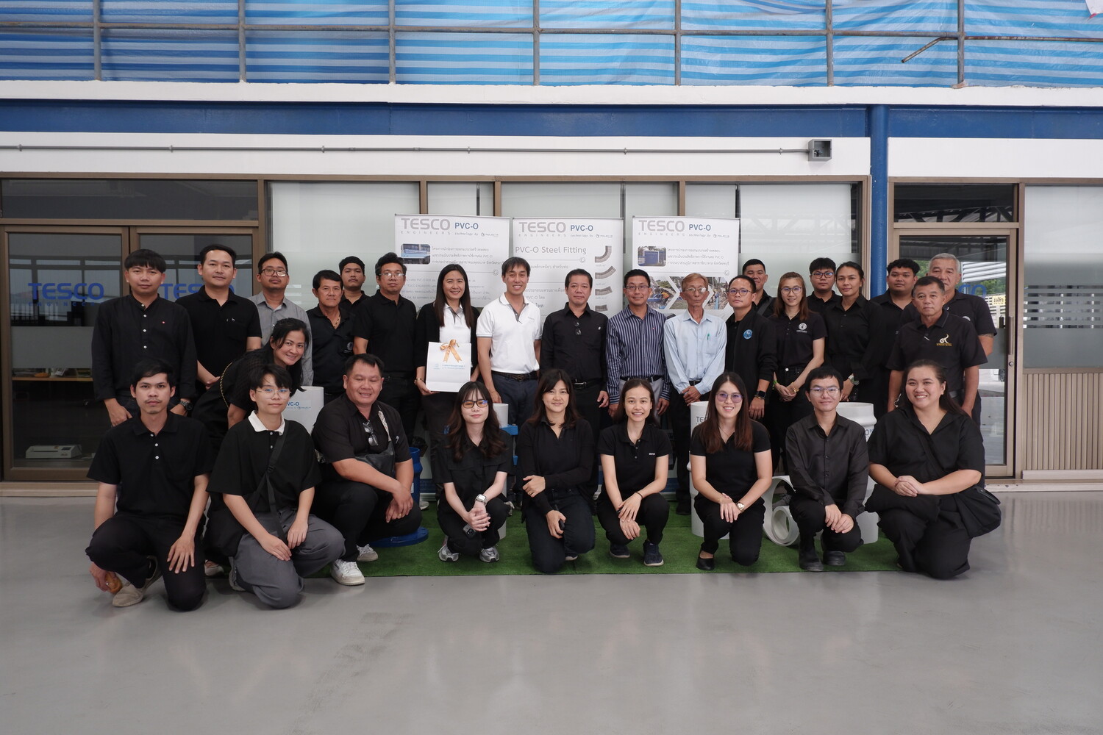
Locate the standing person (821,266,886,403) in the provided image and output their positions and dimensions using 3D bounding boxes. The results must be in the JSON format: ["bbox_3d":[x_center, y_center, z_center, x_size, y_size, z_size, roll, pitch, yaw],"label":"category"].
[{"bbox_3d":[1.869,0.162,4.930,0.450,1.650,0.310,1,2,23],"label":"standing person"}]

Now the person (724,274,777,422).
[{"bbox_3d":[1.365,0.176,5.520,0.470,1.644,0.320,1,2,30],"label":"person"}]

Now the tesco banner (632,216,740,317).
[{"bbox_3d":[0.982,-0.060,5.800,0.810,2.050,0.140,0,1,-6],"label":"tesco banner"}]

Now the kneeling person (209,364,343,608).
[{"bbox_3d":[-1.268,0.511,3.740,0.590,1.056,0.620,0,1,-14],"label":"kneeling person"}]

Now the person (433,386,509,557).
[{"bbox_3d":[-0.429,0.542,4.335,0.430,0.925,0.620,0,1,-3],"label":"person"}]

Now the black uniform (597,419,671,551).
[{"bbox_3d":[0.457,0.639,4.400,0.430,0.670,0.520,0,1,6],"label":"black uniform"}]

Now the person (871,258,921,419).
[{"bbox_3d":[2.347,0.132,5.350,0.480,1.735,0.310,0,1,12],"label":"person"}]

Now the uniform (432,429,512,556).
[{"bbox_3d":[-0.440,0.655,4.400,0.440,0.670,0.550,0,1,-3],"label":"uniform"}]

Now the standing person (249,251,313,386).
[{"bbox_3d":[-1.770,0.117,5.154,0.460,1.735,0.300,0,1,-12],"label":"standing person"}]

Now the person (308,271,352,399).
[{"bbox_3d":[-1.386,0.187,5.036,0.470,1.600,0.300,0,1,-14],"label":"person"}]

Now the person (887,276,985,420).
[{"bbox_3d":[2.341,0.216,4.857,0.570,1.550,0.320,0,1,10],"label":"person"}]

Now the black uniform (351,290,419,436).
[{"bbox_3d":[-1.145,0.203,5.470,0.470,1.472,0.290,0,1,-7],"label":"black uniform"}]

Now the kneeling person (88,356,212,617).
[{"bbox_3d":[-1.805,0.495,3.600,0.560,1.050,0.640,0,1,-14],"label":"kneeling person"}]

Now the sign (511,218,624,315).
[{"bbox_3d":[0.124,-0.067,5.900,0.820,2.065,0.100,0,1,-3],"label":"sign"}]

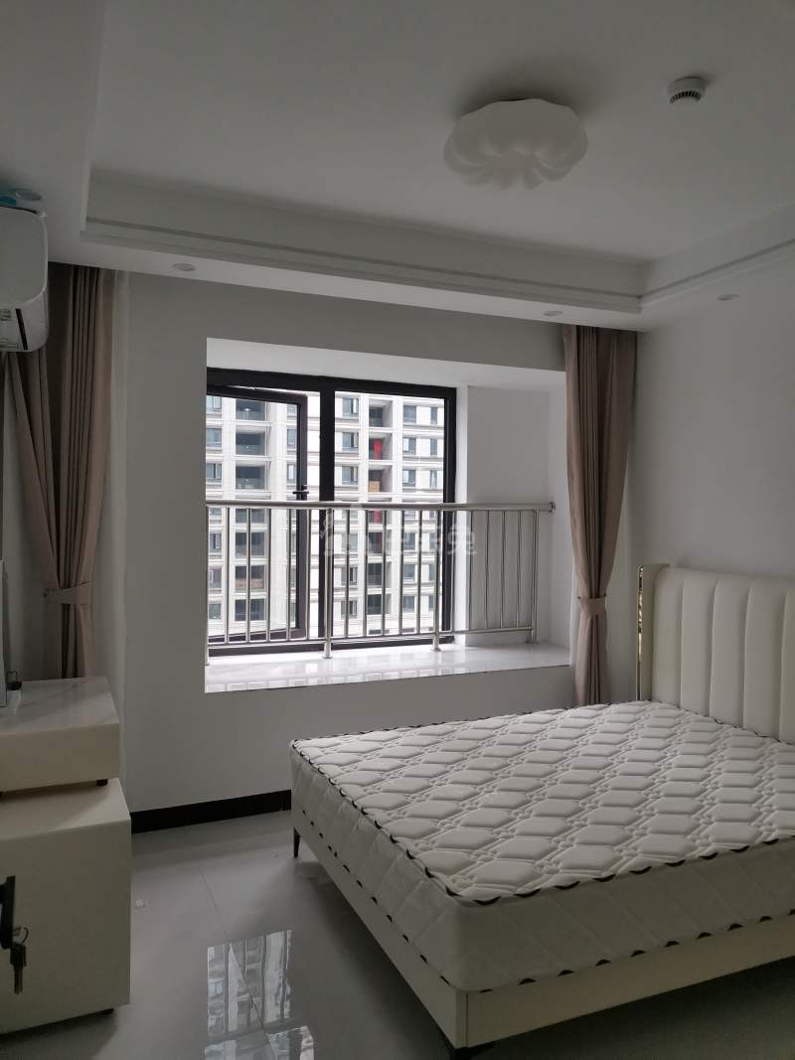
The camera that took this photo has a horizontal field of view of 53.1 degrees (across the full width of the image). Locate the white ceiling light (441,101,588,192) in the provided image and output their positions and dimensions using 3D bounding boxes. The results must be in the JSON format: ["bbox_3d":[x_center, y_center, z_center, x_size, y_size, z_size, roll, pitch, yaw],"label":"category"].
[{"bbox_3d":[0.406,-1.336,2.776,0.490,0.155,0.490,0,0,0],"label":"white ceiling light"}]

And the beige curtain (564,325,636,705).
[{"bbox_3d":[1.130,0.093,4.443,0.491,2.474,0.160,0,0,-23],"label":"beige curtain"}]

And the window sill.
[{"bbox_3d":[-0.015,0.778,4.514,2.252,0.050,0.883,0,0,-23],"label":"window sill"}]

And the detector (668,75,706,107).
[{"bbox_3d":[0.915,-1.381,2.518,0.114,0.050,0.114,0,0,0],"label":"detector"}]

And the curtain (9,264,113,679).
[{"bbox_3d":[-1.427,0.095,3.367,0.426,2.474,0.160,0,0,-23],"label":"curtain"}]

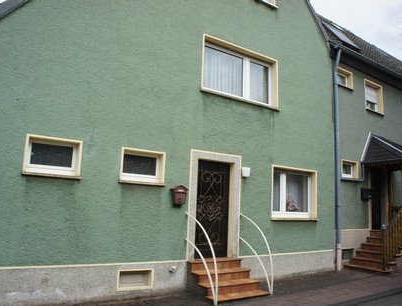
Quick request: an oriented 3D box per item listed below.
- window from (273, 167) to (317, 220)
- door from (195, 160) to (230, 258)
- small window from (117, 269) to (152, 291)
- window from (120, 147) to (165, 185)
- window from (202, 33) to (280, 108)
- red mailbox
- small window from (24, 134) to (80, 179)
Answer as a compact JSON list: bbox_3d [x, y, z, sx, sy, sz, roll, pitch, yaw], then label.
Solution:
[{"bbox_3d":[2.335,1.025,8.695,1.633,1.270,0.180,8,-10,-33],"label":"window"},{"bbox_3d":[0.207,1.203,7.412,0.976,2.023,0.095,8,-10,-33],"label":"door"},{"bbox_3d":[-1.199,2.269,6.213,0.678,0.339,0.190,8,-10,-33],"label":"small window"},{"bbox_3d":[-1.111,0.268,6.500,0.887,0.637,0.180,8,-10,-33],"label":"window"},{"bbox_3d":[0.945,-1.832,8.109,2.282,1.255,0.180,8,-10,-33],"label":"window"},{"bbox_3d":[-0.425,0.835,6.696,0.310,0.400,0.160,8,-10,-33],"label":"red mailbox"},{"bbox_3d":[-2.416,0.076,5.658,0.863,0.631,0.180,8,-10,-33],"label":"small window"}]

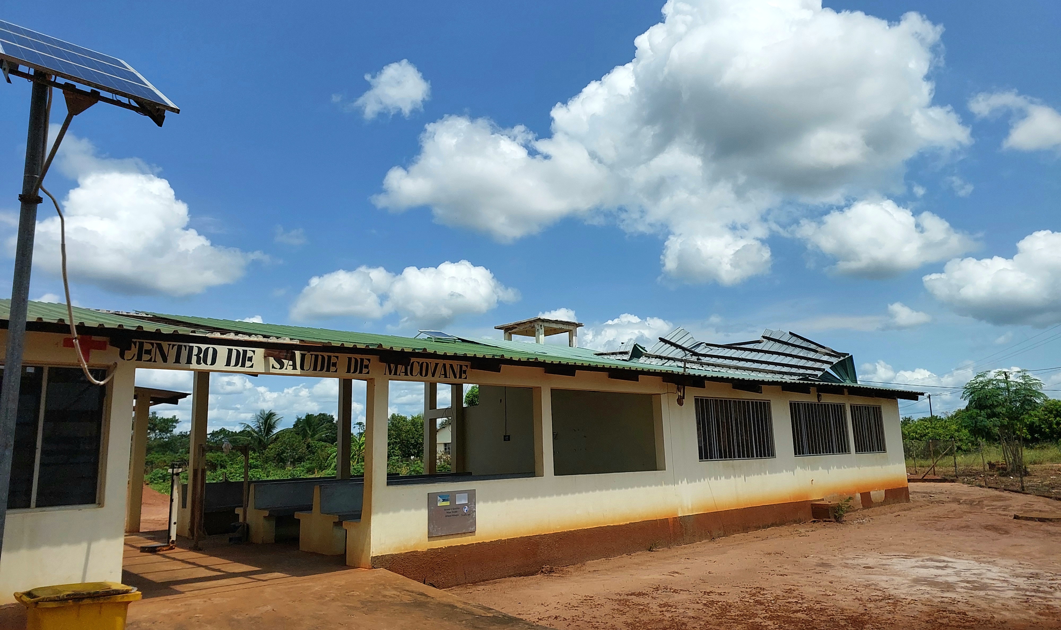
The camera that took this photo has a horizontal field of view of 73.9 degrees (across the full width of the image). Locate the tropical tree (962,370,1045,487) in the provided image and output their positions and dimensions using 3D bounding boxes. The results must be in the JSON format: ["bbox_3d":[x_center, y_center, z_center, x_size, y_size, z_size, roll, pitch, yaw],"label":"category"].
[{"bbox_3d":[17.440,4.005,26.000,3.000,3.900,3.000,8,-14,-41],"label":"tropical tree"}]

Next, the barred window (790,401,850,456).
[{"bbox_3d":[6.124,2.411,14.917,2.443,1.099,0.100,8,-14,-41],"label":"barred window"}]

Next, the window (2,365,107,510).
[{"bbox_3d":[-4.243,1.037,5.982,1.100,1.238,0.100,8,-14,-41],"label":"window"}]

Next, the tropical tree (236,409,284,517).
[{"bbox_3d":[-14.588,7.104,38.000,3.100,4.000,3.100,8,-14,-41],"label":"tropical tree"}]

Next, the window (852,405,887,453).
[{"bbox_3d":[7.835,2.647,16.394,1.631,1.099,0.100,8,-14,-41],"label":"window"}]

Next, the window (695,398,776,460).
[{"bbox_3d":[3.746,2.082,12.864,2.468,1.099,0.100,8,-14,-41],"label":"window"}]

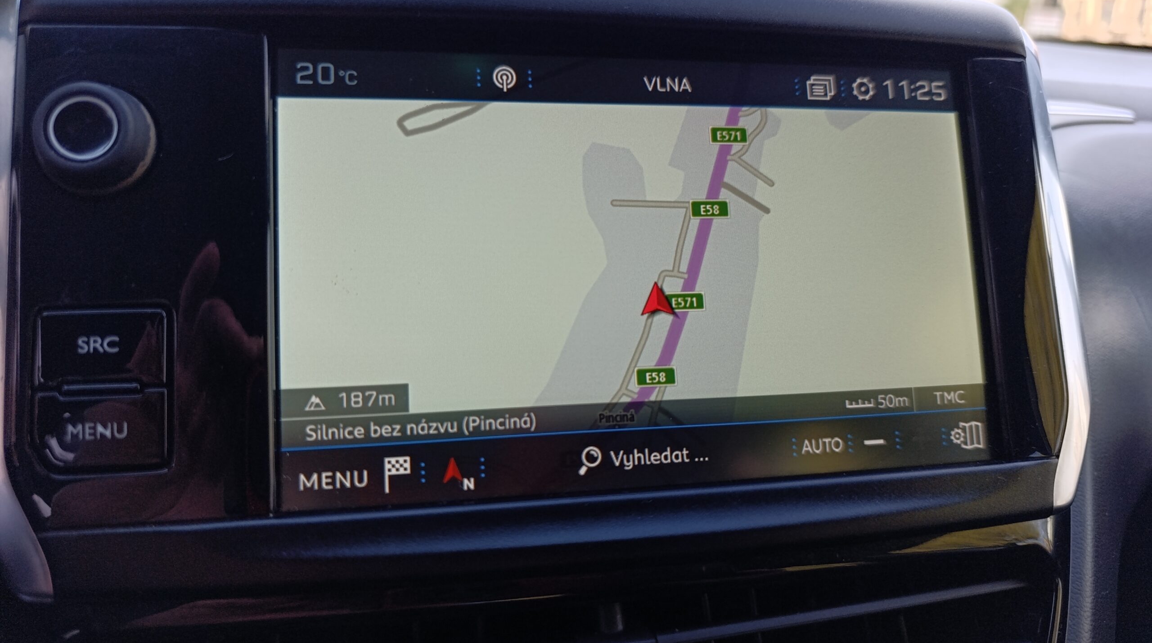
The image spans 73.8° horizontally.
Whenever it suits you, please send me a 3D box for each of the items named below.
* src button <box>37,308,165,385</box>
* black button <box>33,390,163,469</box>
[{"bbox_3d":[-0.087,0.005,0.142,0.021,0.013,0.004,-2,-6,-11],"label":"src button"},{"bbox_3d":[-0.086,0.020,0.141,0.022,0.014,0.004,-2,-6,-11],"label":"black button"}]

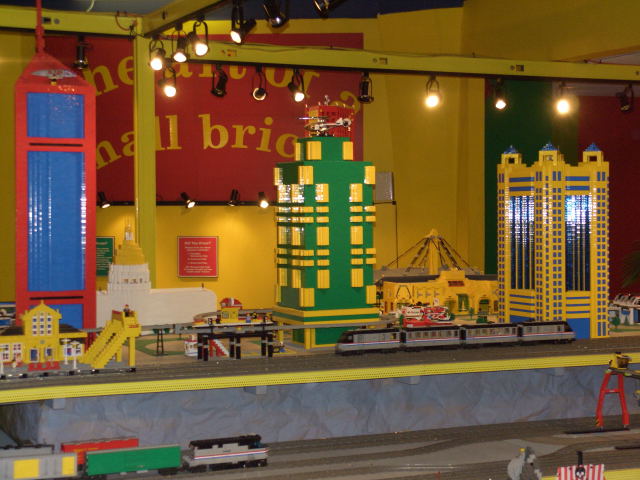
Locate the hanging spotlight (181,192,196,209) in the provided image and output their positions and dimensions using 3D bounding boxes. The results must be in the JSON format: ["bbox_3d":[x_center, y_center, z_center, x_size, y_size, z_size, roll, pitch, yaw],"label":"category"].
[{"bbox_3d":[-1.035,-0.311,9.600,0.085,0.125,0.130,-1,2,-41],"label":"hanging spotlight"}]

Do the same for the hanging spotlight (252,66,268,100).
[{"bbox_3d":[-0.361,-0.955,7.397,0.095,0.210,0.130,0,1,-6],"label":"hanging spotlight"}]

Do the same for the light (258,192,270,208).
[{"bbox_3d":[-0.445,-0.311,9.600,0.080,0.125,0.120,0,1,-9],"label":"light"}]

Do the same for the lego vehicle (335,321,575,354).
[{"bbox_3d":[0.537,0.366,4.628,1.045,0.087,0.050,-1,2,-24],"label":"lego vehicle"}]

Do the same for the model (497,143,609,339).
[{"bbox_3d":[0.971,0.003,5.096,0.300,0.795,0.360,-1,2,-24],"label":"model"}]

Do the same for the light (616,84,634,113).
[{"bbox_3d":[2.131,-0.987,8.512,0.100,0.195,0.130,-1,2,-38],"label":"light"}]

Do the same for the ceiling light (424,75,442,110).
[{"bbox_3d":[0.734,-0.960,7.886,0.100,0.210,0.130,0,1,3],"label":"ceiling light"}]

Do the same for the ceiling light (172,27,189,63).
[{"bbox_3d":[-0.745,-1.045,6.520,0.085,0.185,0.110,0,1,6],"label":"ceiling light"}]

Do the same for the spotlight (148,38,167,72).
[{"bbox_3d":[-0.919,-1.049,6.900,0.090,0.175,0.110,0,2,15],"label":"spotlight"}]

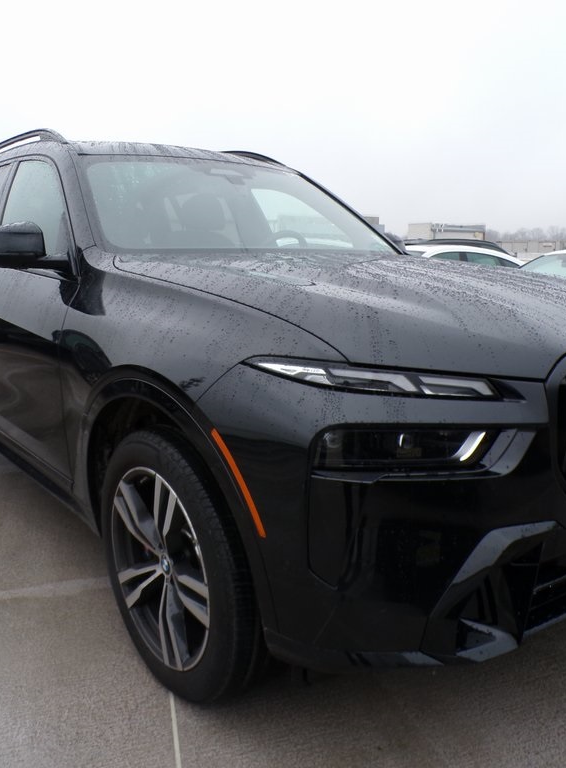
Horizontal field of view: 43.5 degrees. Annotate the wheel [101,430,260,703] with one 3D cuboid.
[{"bbox_3d":[-0.266,0.521,2.150,0.285,0.780,0.780,-8,14,-37],"label":"wheel"}]

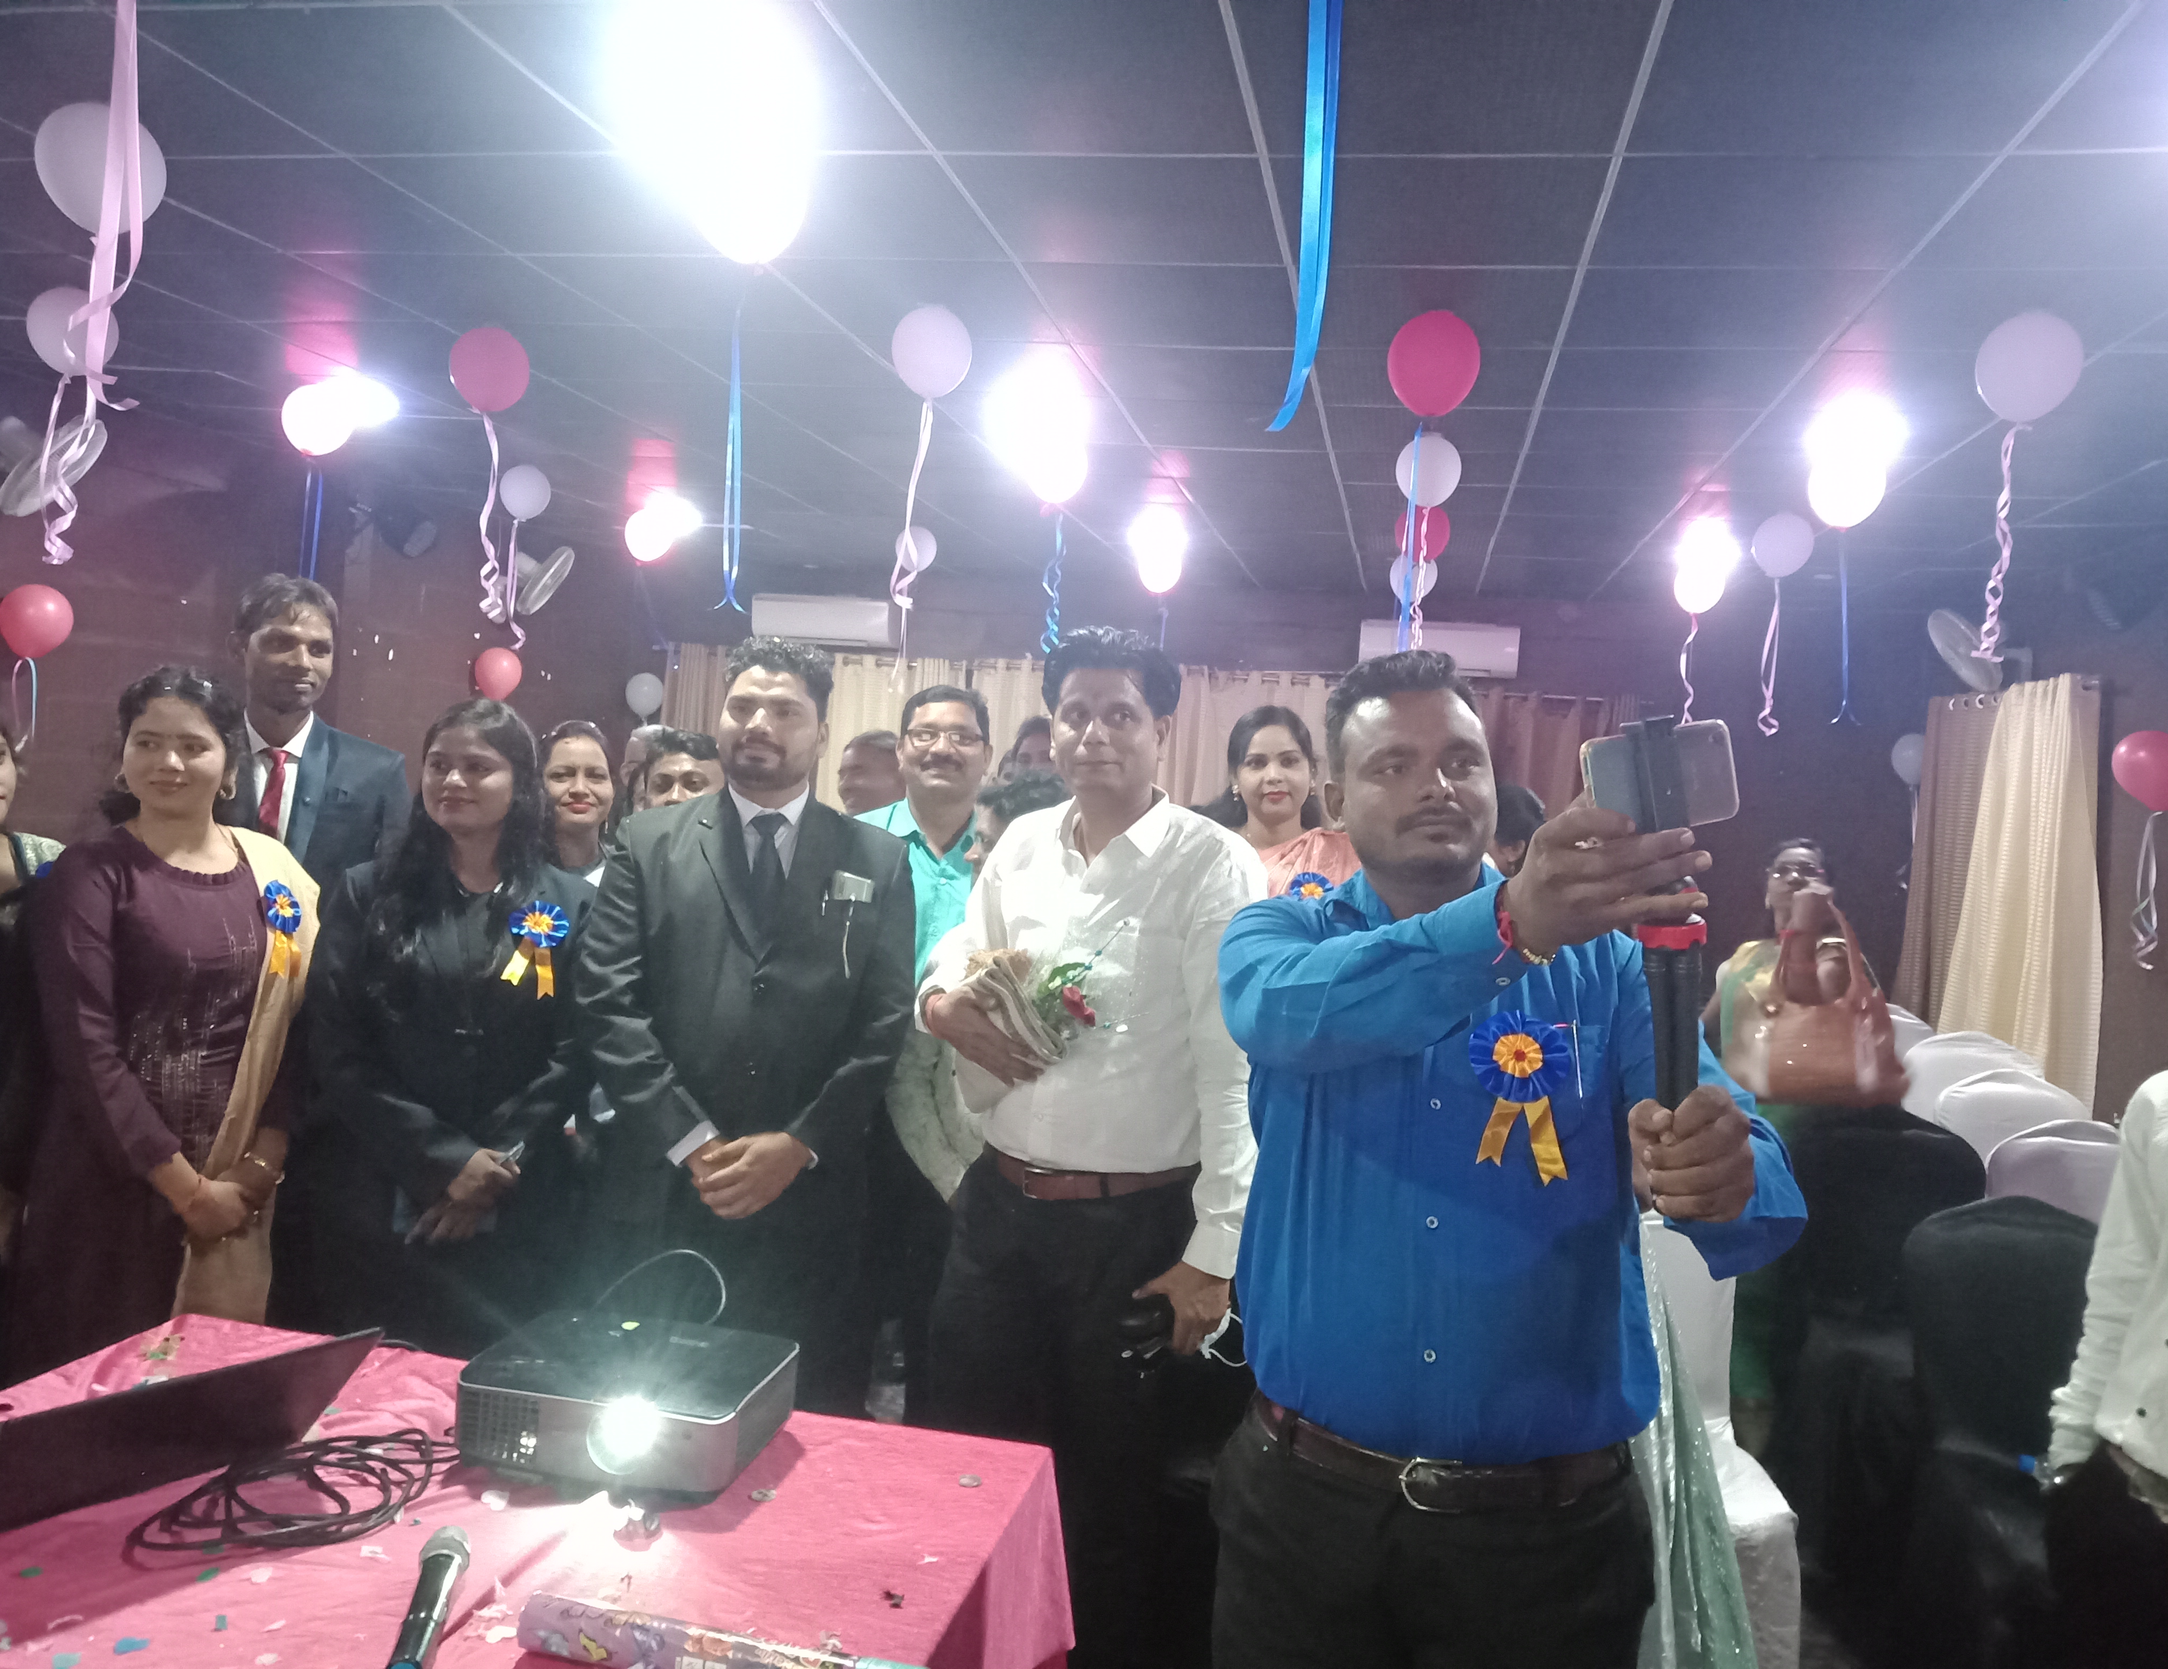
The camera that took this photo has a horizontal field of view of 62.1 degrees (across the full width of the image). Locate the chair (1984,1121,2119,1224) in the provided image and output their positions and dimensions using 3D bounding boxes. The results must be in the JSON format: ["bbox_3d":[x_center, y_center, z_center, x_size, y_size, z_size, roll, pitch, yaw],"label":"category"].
[{"bbox_3d":[2.235,1.114,4.033,0.440,0.890,0.530,4,2,14],"label":"chair"}]

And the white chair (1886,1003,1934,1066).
[{"bbox_3d":[2.901,1.058,6.757,0.450,0.870,0.520,4,2,18],"label":"white chair"}]

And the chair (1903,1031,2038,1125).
[{"bbox_3d":[2.826,1.090,5.734,0.450,0.870,0.520,4,2,18],"label":"chair"}]

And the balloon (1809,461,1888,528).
[{"bbox_3d":[2.202,-0.992,5.200,0.228,0.225,0.228,4,2,10],"label":"balloon"}]

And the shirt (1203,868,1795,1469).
[{"bbox_3d":[0.372,0.282,1.600,0.520,0.540,0.460,4,2,13],"label":"shirt"}]

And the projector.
[{"bbox_3d":[-0.511,0.643,2.044,0.305,0.102,0.250,6,2,7],"label":"projector"}]

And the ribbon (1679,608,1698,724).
[{"bbox_3d":[2.772,-0.757,8.248,0.090,0.550,0.080,4,2,10],"label":"ribbon"}]

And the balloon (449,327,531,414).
[{"bbox_3d":[-1.532,-1.196,4.646,0.213,0.230,0.213,4,2,10],"label":"balloon"}]

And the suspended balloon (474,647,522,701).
[{"bbox_3d":[-2.917,-0.795,8.950,0.240,0.265,0.240,4,2,10],"label":"suspended balloon"}]

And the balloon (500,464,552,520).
[{"bbox_3d":[-2.146,-1.314,6.922,0.200,0.220,0.200,4,2,10],"label":"balloon"}]

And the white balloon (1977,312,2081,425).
[{"bbox_3d":[1.938,-0.958,3.693,0.220,0.240,0.220,4,2,10],"label":"white balloon"}]

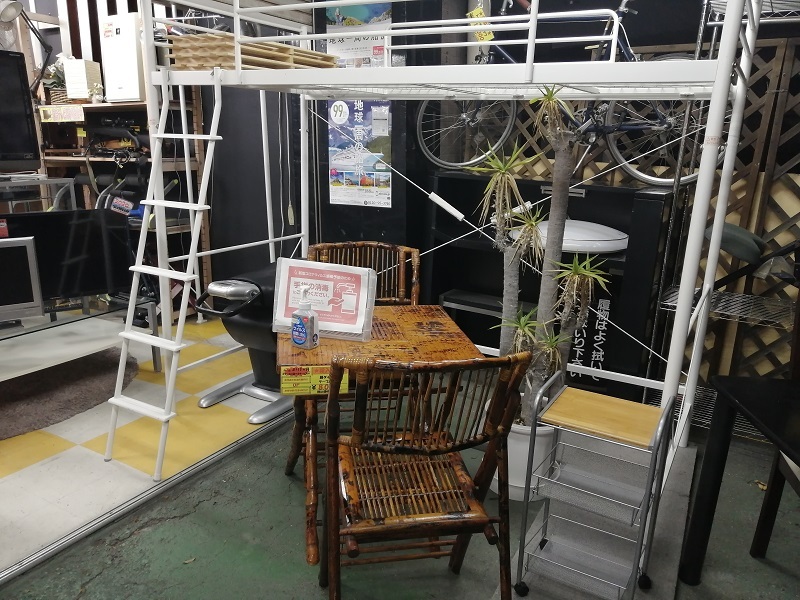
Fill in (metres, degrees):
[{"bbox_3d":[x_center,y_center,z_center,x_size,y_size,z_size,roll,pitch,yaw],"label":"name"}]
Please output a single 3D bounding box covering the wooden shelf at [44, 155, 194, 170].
[{"bbox_3d":[-1.878,-0.998,4.479,1.136,0.080,0.450,4,15,6],"label":"wooden shelf"}]

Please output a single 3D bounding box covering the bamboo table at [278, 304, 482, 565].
[{"bbox_3d":[-0.107,0.441,2.254,0.640,0.685,0.680,0,15,-9],"label":"bamboo table"}]

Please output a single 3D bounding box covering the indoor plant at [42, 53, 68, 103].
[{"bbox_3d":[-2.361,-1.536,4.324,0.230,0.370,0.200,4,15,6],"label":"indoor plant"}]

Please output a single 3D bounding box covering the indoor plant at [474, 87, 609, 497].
[{"bbox_3d":[0.510,0.012,2.333,0.490,1.520,0.440,2,15,0],"label":"indoor plant"}]

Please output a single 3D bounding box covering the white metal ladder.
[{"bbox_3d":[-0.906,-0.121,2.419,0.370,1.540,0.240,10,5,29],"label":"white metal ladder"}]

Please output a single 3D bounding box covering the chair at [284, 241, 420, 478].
[{"bbox_3d":[-0.195,0.255,2.569,0.460,0.880,0.480,1,15,-4],"label":"chair"}]

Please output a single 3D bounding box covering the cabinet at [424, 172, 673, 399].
[{"bbox_3d":[0.866,-0.129,3.765,1.320,1.100,0.450,10,17,29],"label":"cabinet"}]

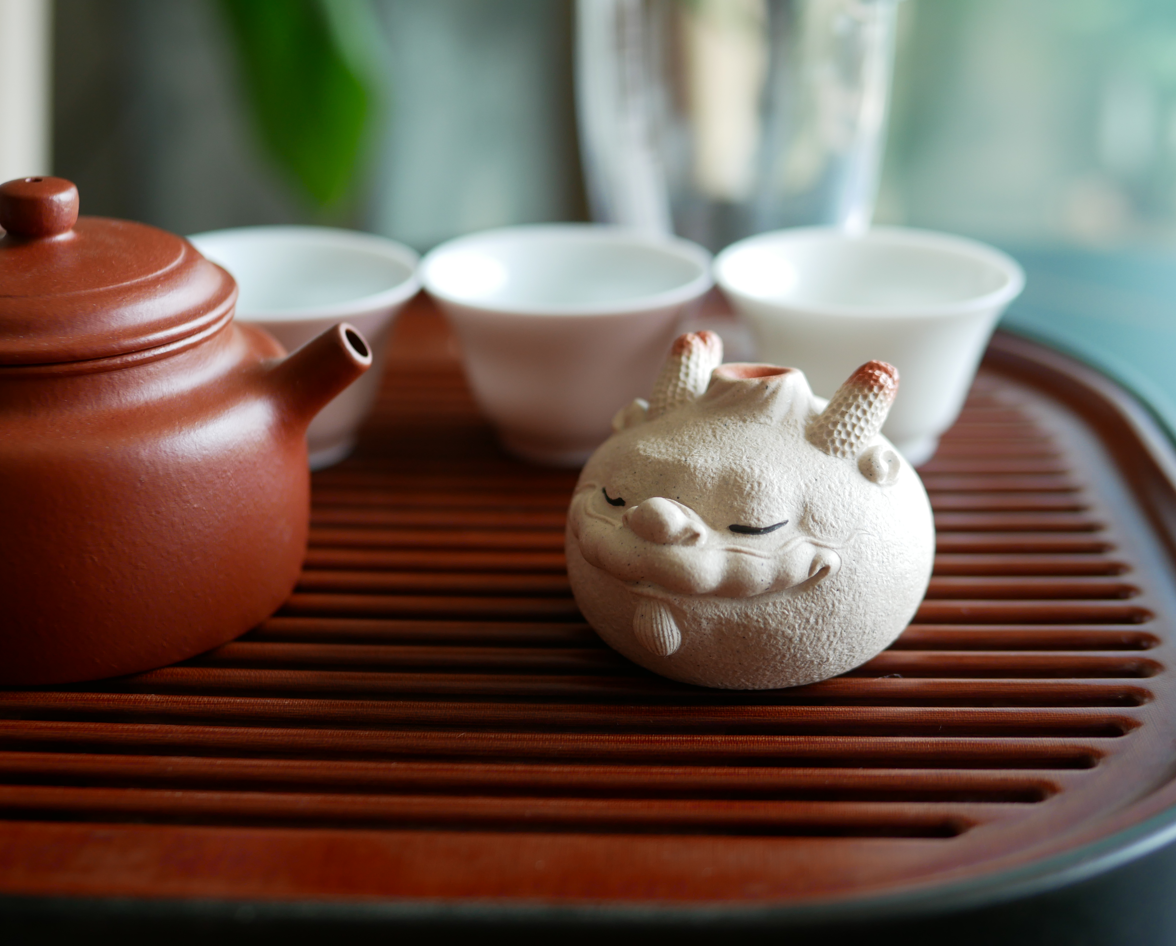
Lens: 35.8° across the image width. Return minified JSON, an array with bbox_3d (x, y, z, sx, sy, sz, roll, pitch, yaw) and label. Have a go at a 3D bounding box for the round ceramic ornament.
[{"bbox_3d":[0.027,0.006,0.308,0.062,0.055,0.063,12,27,28],"label":"round ceramic ornament"}]

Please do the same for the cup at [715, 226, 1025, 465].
[{"bbox_3d":[0.060,-0.025,0.394,0.064,0.040,0.064,-1,24,0],"label":"cup"}]

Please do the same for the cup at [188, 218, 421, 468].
[{"bbox_3d":[-0.068,-0.025,0.401,0.063,0.040,0.063,-1,24,0],"label":"cup"}]

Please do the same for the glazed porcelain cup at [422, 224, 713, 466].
[{"bbox_3d":[-0.004,-0.027,0.401,0.062,0.040,0.062,-1,24,0],"label":"glazed porcelain cup"}]

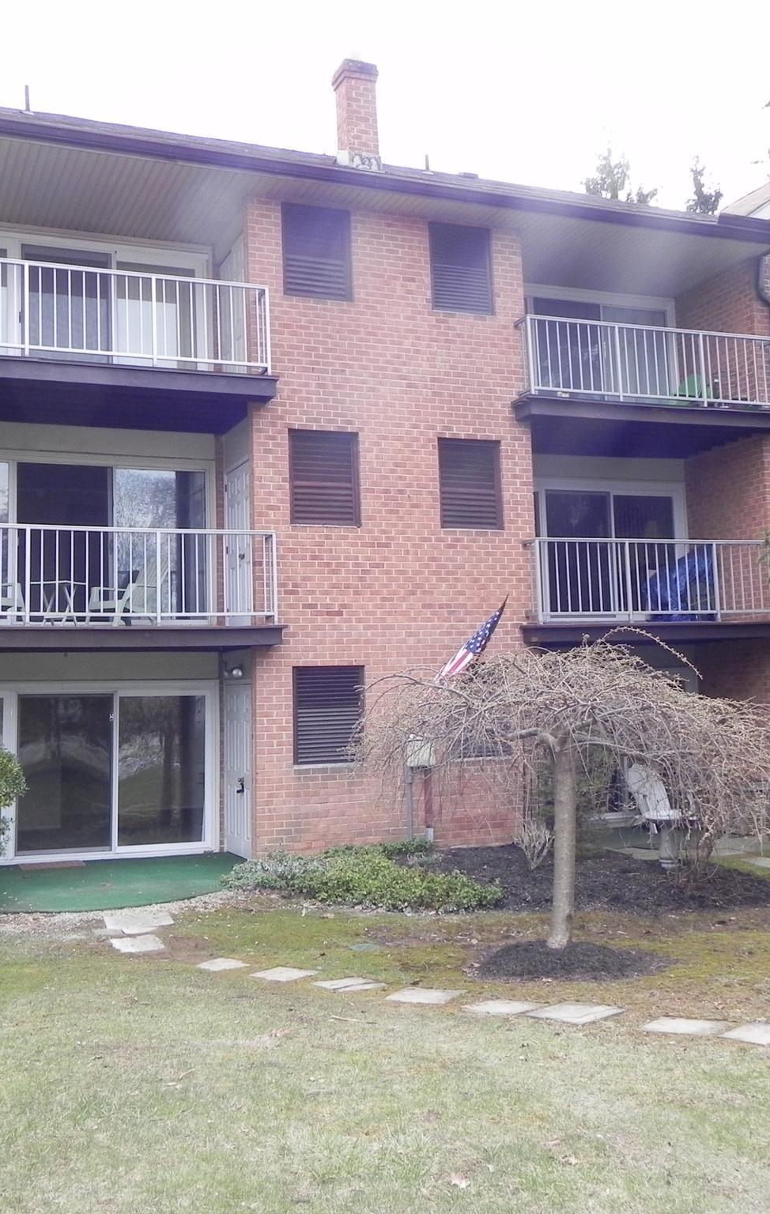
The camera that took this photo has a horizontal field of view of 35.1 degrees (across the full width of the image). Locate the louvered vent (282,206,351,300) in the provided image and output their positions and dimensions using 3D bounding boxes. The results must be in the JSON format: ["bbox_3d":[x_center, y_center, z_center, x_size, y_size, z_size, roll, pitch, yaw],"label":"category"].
[{"bbox_3d":[-0.764,-4.052,13.915,0.815,1.083,0.080,1,-8,-20],"label":"louvered vent"}]

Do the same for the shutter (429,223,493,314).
[{"bbox_3d":[0.950,-4.208,15.153,0.840,1.130,0.080,0,-6,-20],"label":"shutter"}]

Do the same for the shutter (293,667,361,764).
[{"bbox_3d":[-0.631,1.247,13.967,0.860,1.115,0.080,0,-6,-20],"label":"shutter"}]

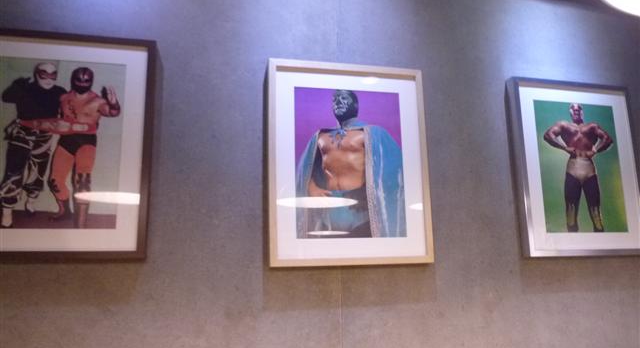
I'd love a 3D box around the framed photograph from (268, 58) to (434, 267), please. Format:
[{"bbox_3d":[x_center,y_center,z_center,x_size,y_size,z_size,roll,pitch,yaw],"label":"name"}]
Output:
[{"bbox_3d":[0.078,-0.031,1.219,0.425,0.528,0.037,1,-10,-12],"label":"framed photograph"}]

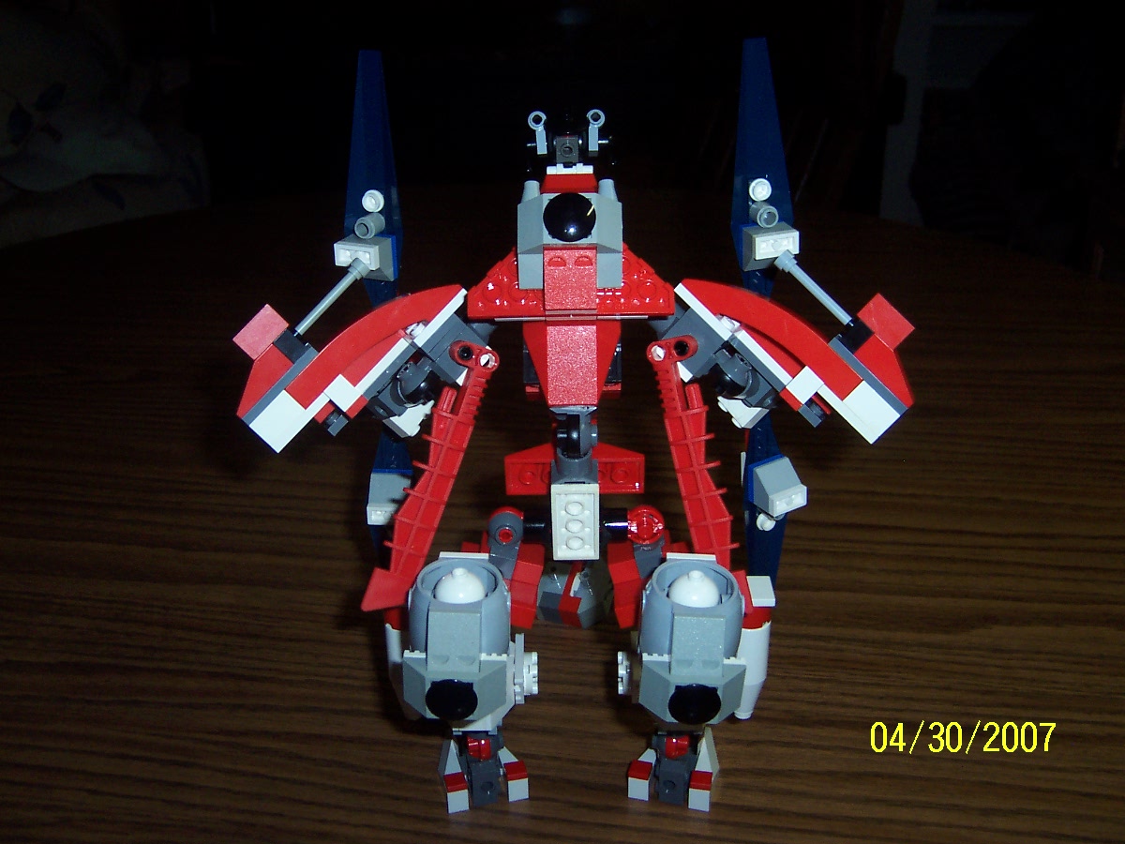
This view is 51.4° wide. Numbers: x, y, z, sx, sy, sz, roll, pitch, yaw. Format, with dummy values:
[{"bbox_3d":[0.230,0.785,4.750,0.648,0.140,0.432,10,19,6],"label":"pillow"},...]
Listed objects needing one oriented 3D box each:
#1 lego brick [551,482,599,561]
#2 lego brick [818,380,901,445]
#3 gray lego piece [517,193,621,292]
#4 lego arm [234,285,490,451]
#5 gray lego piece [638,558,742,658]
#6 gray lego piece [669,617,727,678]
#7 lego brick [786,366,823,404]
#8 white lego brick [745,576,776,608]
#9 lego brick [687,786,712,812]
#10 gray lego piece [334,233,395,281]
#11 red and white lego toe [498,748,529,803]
[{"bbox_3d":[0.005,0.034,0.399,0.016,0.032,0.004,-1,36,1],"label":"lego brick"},{"bbox_3d":[0.096,-0.006,0.378,0.013,0.024,0.011,-45,4,3],"label":"lego brick"},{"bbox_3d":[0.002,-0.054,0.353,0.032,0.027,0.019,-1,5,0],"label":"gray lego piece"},{"bbox_3d":[-0.066,-0.018,0.388,0.080,0.053,0.024,0,10,0],"label":"lego arm"},{"bbox_3d":[0.040,0.058,0.368,0.032,0.021,0.031,0,29,0],"label":"gray lego piece"},{"bbox_3d":[0.042,0.068,0.358,0.016,0.017,0.010,-1,25,0],"label":"gray lego piece"},{"bbox_3d":[0.078,-0.012,0.376,0.010,0.008,0.008,-45,4,3],"label":"lego brick"},{"bbox_3d":[0.073,0.062,0.429,0.008,0.003,0.016,0,25,1],"label":"white lego brick"},{"bbox_3d":[0.055,0.148,0.468,0.008,0.010,0.009,5,25,13],"label":"lego brick"},{"bbox_3d":[-0.072,-0.058,0.425,0.016,0.016,0.013,9,26,18],"label":"gray lego piece"},{"bbox_3d":[-0.020,0.143,0.478,0.009,0.013,0.019,-7,25,-13],"label":"red and white lego toe"}]

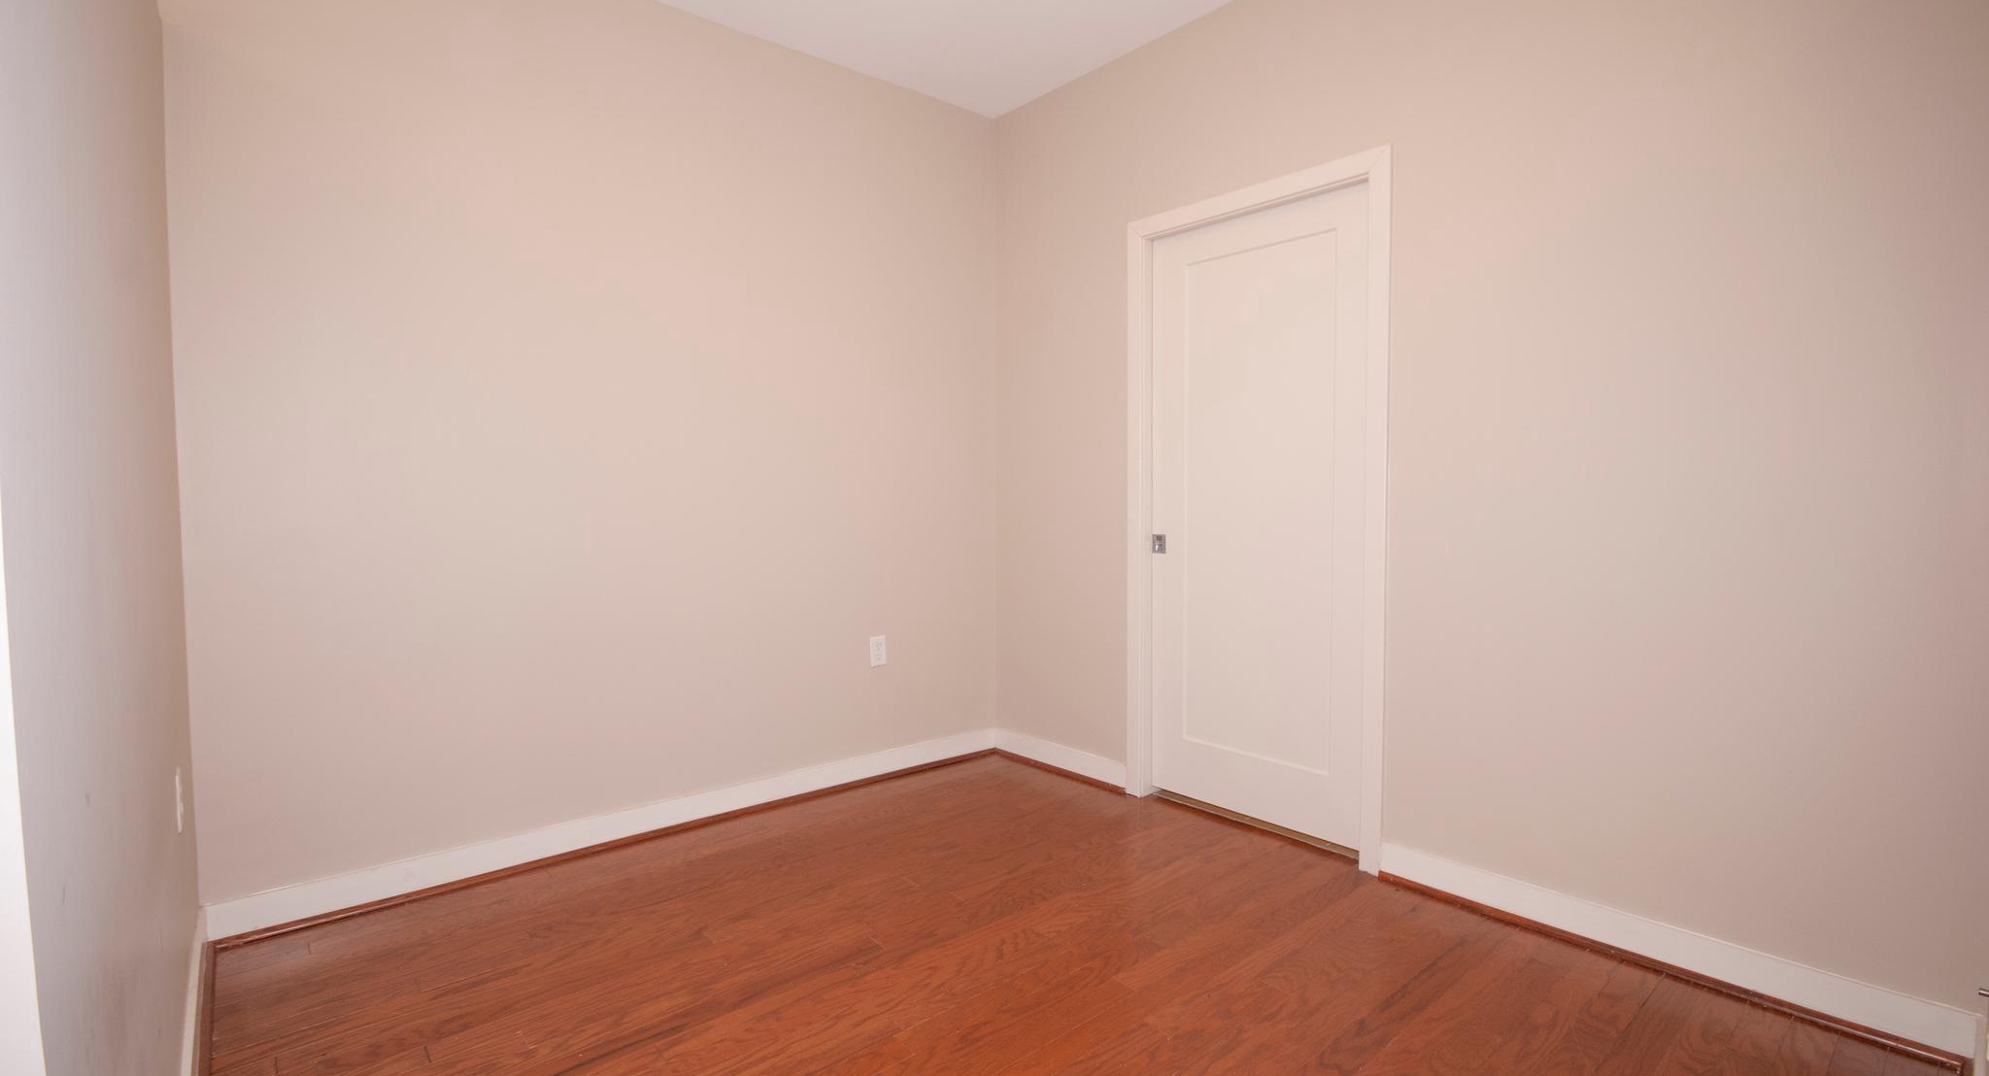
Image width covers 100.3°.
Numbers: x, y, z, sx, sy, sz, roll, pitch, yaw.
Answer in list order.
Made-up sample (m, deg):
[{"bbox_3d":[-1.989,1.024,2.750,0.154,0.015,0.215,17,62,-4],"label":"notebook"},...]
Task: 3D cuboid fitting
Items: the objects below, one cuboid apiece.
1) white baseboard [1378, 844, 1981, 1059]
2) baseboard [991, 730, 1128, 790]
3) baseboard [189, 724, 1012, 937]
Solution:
[{"bbox_3d":[1.519,0.947,2.022,0.018,0.097,1.128,-3,4,-42],"label":"white baseboard"},{"bbox_3d":[0.259,0.888,3.402,0.018,0.097,0.737,-3,4,-42],"label":"baseboard"},{"bbox_3d":[-0.988,0.921,2.876,2.535,0.097,0.018,-2,3,-38],"label":"baseboard"}]

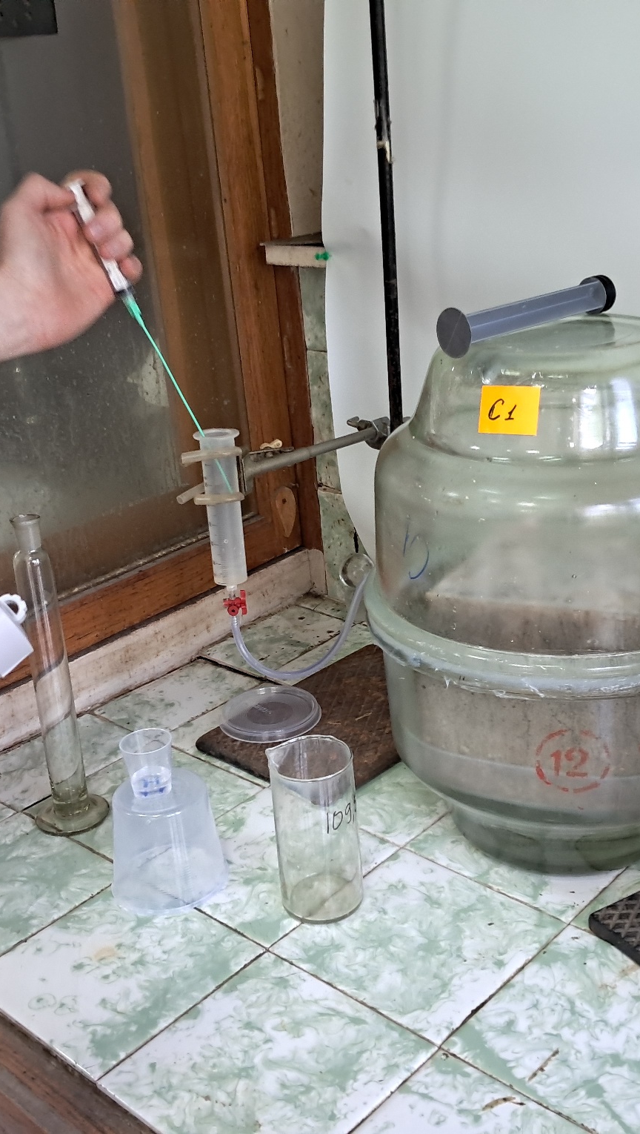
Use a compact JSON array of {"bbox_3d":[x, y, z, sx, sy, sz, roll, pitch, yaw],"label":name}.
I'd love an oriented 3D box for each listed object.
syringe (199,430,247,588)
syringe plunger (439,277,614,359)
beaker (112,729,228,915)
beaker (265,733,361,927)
[{"bbox_3d":[-0.082,-0.046,1.012,0.040,0.140,0.040,-6,21,-4],"label":"syringe"},{"bbox_3d":[0.146,-0.175,0.811,0.153,0.034,0.034,-21,27,-34],"label":"syringe plunger"},{"bbox_3d":[-0.120,0.187,0.893,0.092,0.115,0.092,-8,21,-9],"label":"beaker"},{"bbox_3d":[-0.003,0.189,0.857,0.065,0.118,0.060,-4,21,2],"label":"beaker"}]

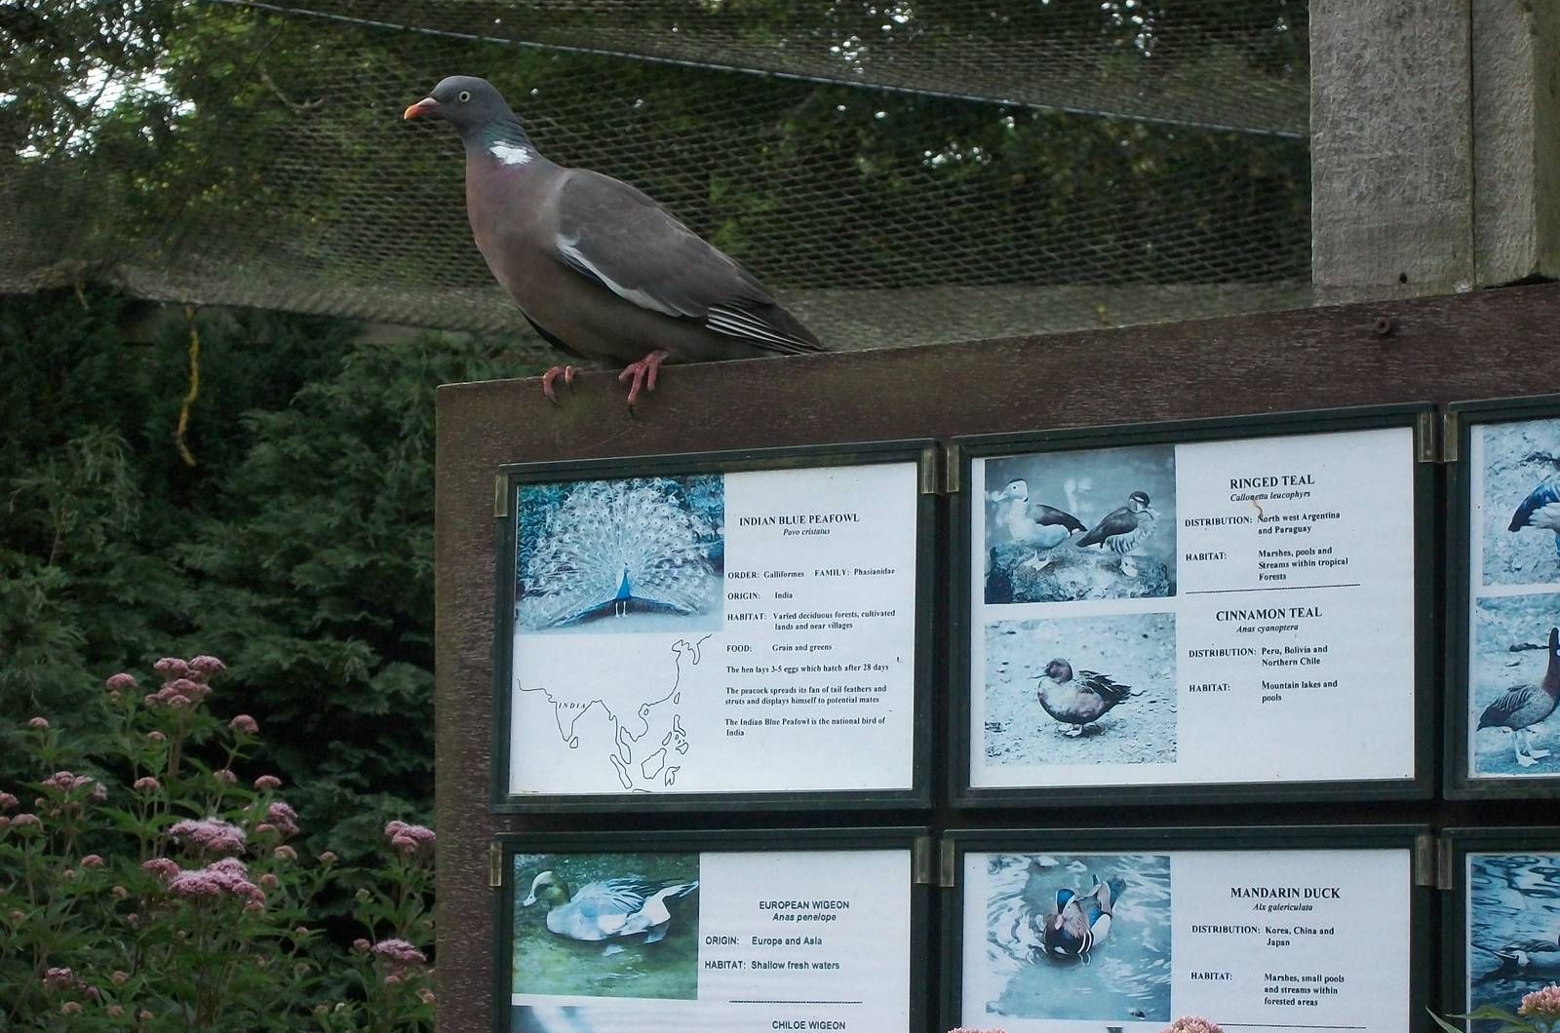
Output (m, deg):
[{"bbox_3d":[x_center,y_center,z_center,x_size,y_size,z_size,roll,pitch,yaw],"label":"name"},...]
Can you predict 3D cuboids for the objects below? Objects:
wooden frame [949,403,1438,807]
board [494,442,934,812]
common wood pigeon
[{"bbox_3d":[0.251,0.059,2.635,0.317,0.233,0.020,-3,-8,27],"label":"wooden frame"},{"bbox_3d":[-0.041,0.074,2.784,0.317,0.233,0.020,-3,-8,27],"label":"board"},{"bbox_3d":[-0.096,-0.172,2.888,0.365,0.210,0.125,6,-9,-34],"label":"common wood pigeon"}]

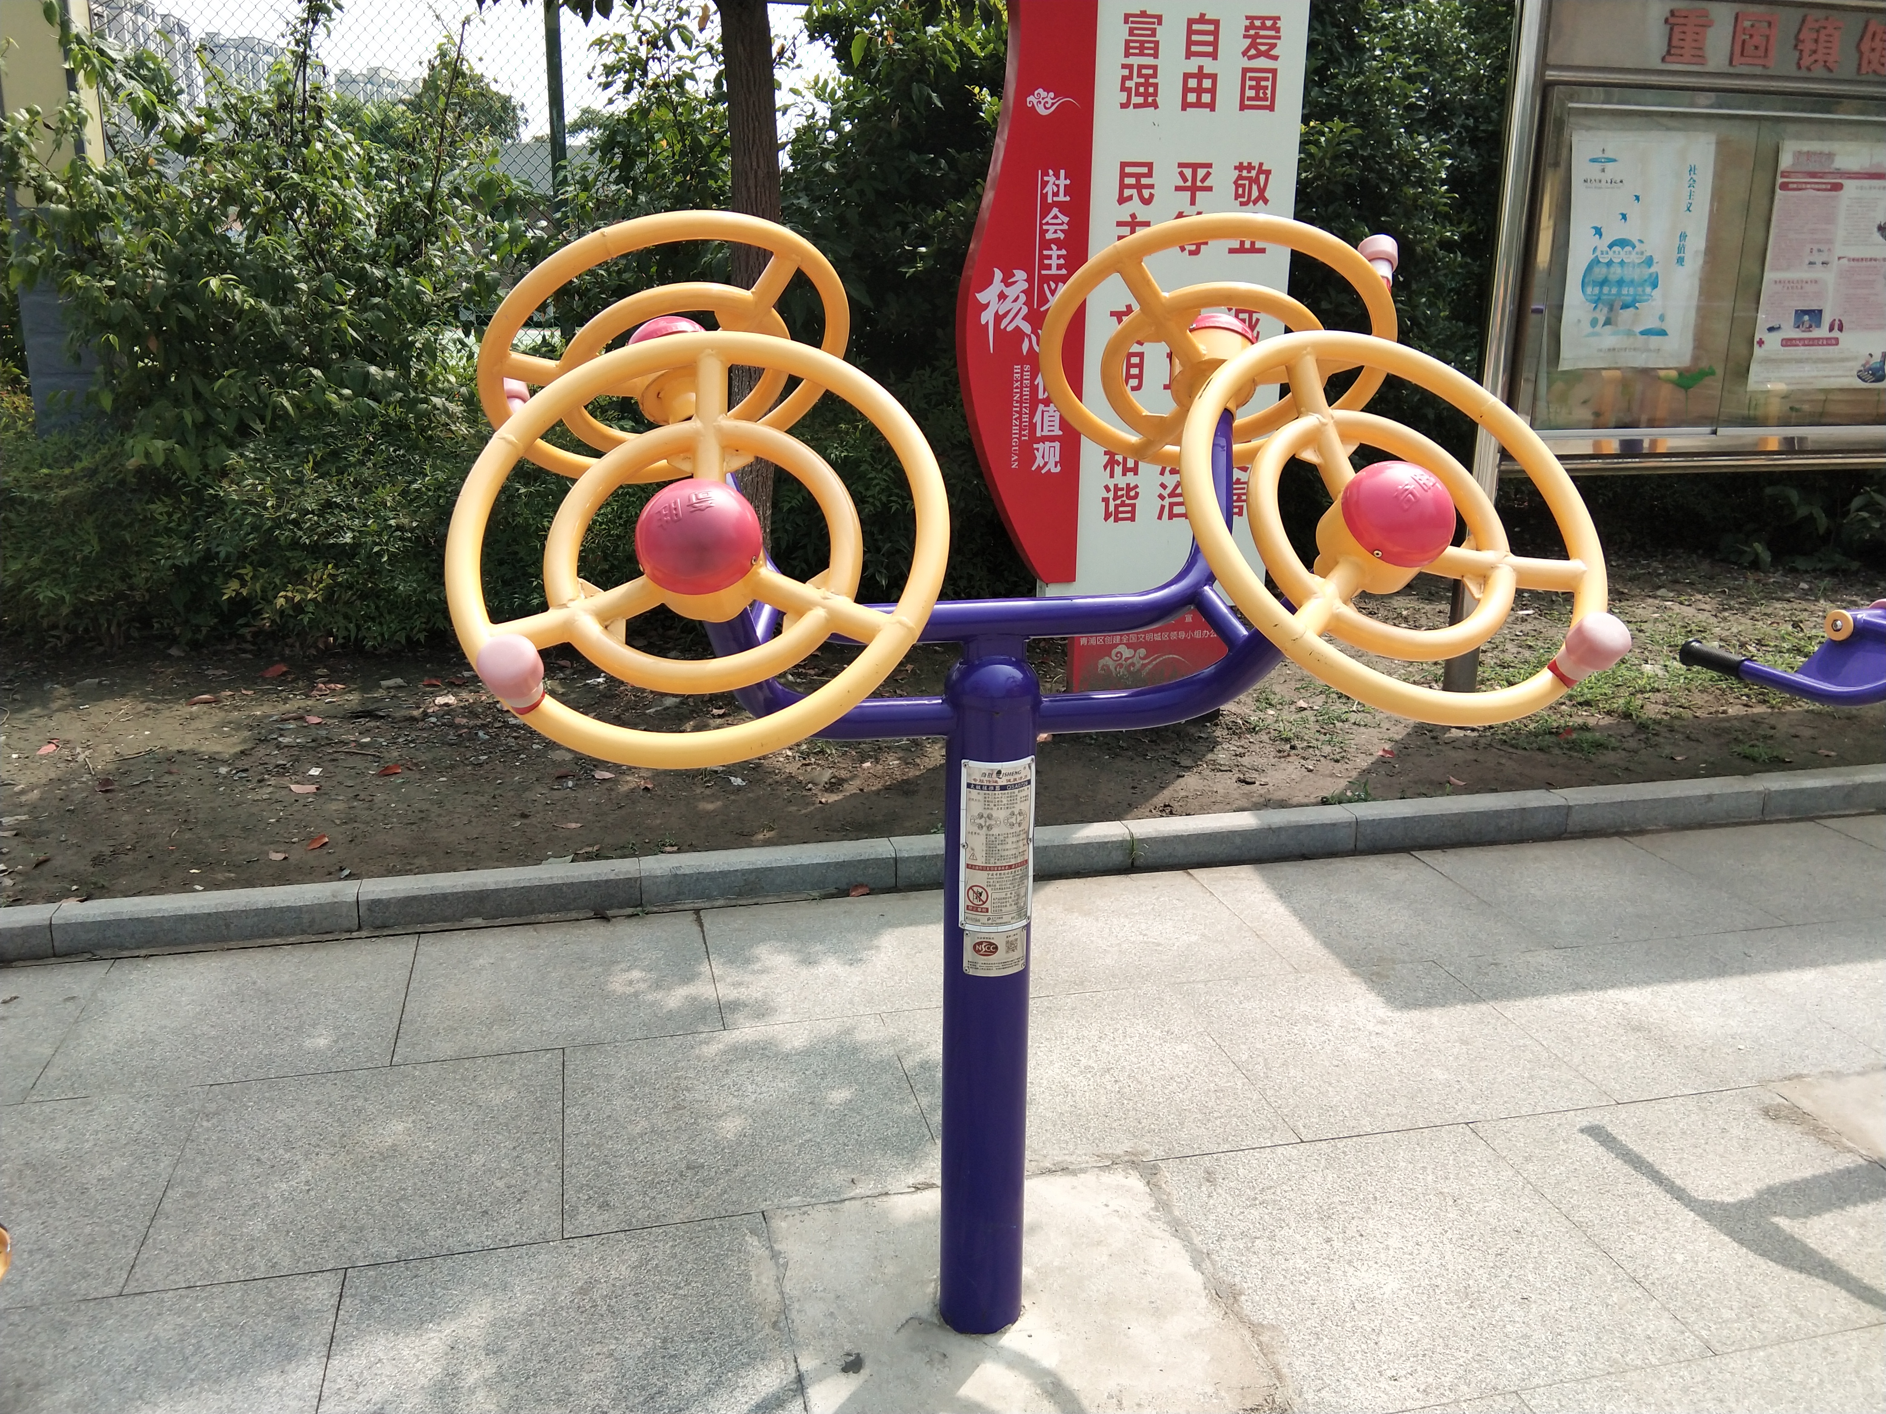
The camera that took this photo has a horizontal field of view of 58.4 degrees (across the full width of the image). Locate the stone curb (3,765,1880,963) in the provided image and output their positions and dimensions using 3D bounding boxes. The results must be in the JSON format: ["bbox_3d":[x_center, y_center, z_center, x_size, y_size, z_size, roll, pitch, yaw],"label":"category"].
[{"bbox_3d":[0.257,0.352,4.094,4.700,0.092,0.118,-3,16,-13],"label":"stone curb"}]

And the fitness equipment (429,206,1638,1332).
[{"bbox_3d":[0.072,0.137,2.159,1.268,1.482,0.998,-2,16,-11],"label":"fitness equipment"}]

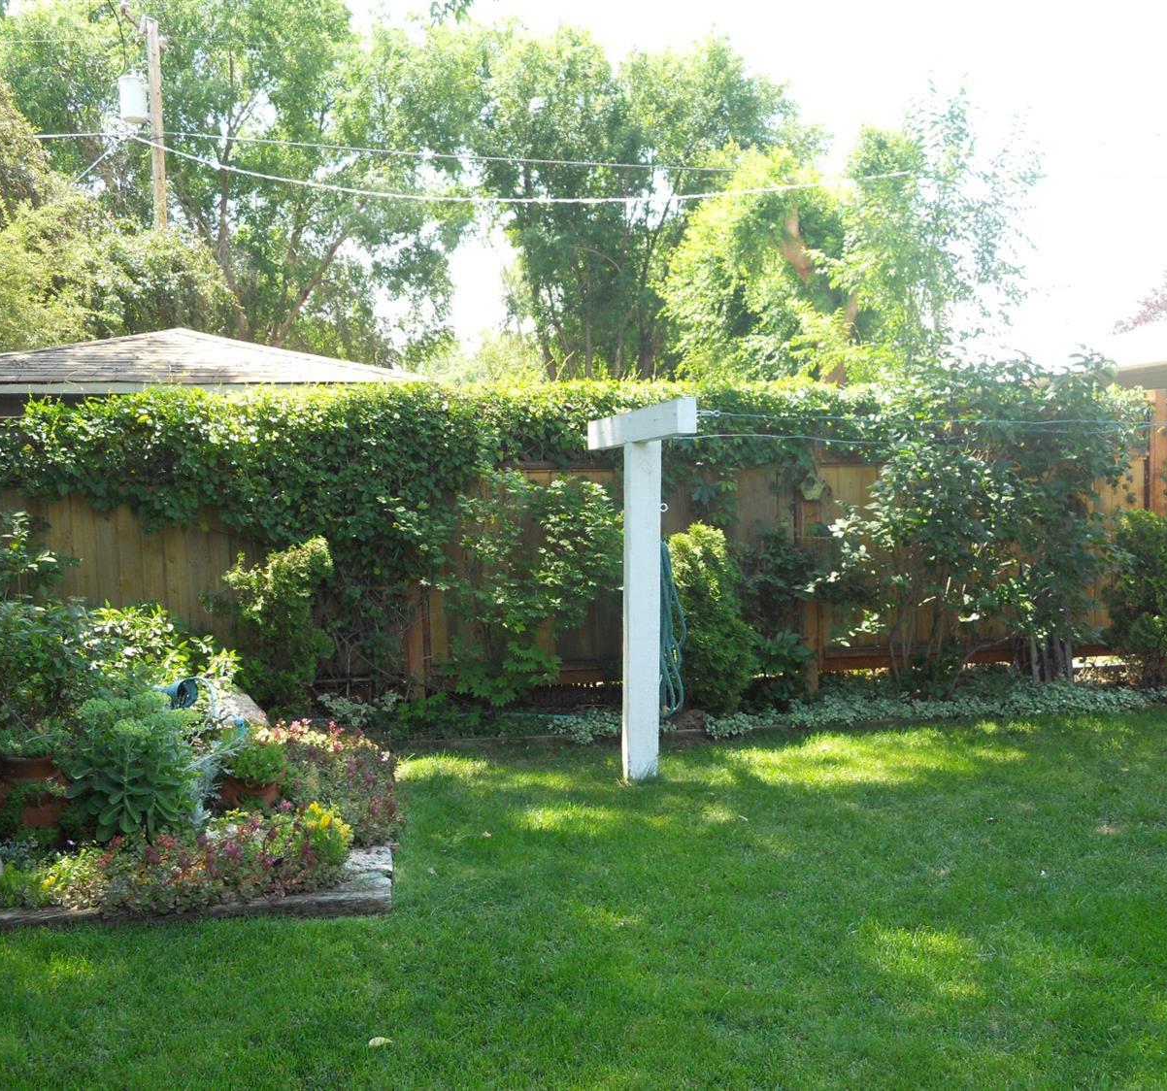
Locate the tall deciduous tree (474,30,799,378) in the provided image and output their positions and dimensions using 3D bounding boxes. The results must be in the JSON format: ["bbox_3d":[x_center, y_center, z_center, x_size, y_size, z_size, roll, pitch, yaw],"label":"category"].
[{"bbox_3d":[1.234,-5.622,25.364,6.908,10.571,6.217,-1,4,0],"label":"tall deciduous tree"}]

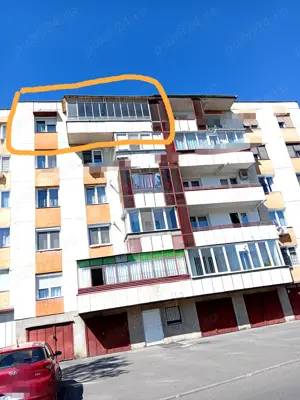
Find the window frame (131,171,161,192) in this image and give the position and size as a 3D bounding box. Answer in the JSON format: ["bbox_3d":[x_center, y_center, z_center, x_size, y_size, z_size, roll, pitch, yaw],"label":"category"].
[{"bbox_3d":[-0.210,-1.100,20.207,1.992,1.549,0.121,-4,-22,-12],"label":"window frame"}]

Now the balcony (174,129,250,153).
[{"bbox_3d":[4.287,-3.966,22.302,5.380,1.522,1.370,-4,-20,-12],"label":"balcony"}]

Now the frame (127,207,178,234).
[{"bbox_3d":[0.203,1.206,18.853,3.179,1.534,0.140,-4,-21,-12],"label":"frame"}]

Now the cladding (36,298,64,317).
[{"bbox_3d":[-5.509,5.943,17.285,1.472,0.865,0.120,-4,-21,-12],"label":"cladding"}]

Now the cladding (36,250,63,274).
[{"bbox_3d":[-5.851,3.619,18.172,1.472,1.313,0.120,-4,-21,-12],"label":"cladding"}]

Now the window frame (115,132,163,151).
[{"bbox_3d":[-0.634,-3.861,20.721,3.228,1.370,0.152,-4,-20,-12],"label":"window frame"}]

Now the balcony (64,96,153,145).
[{"bbox_3d":[-2.840,-5.516,21.737,5.633,2.862,1.512,-4,-20,-12],"label":"balcony"}]

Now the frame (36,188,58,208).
[{"bbox_3d":[-6.611,-0.087,20.272,1.388,1.338,0.121,-4,-22,-12],"label":"frame"}]

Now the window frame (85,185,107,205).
[{"bbox_3d":[-3.469,-0.330,20.490,1.429,1.439,0.122,-4,-20,-12],"label":"window frame"}]

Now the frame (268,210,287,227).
[{"bbox_3d":[9.315,1.432,22.594,1.388,1.308,0.121,-4,-22,-12],"label":"frame"}]

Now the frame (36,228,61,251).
[{"bbox_3d":[-6.118,2.421,18.934,1.416,1.439,0.122,-4,-20,-12],"label":"frame"}]

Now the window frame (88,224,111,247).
[{"bbox_3d":[-3.179,2.239,19.929,1.418,1.398,0.121,-4,-22,-12],"label":"window frame"}]

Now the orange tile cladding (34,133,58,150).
[{"bbox_3d":[-7.203,-4.072,21.785,1.529,1.363,0.111,-4,-22,-12],"label":"orange tile cladding"}]

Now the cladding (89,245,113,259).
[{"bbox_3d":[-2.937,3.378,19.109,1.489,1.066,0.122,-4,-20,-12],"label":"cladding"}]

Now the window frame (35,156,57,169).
[{"bbox_3d":[-6.805,-2.532,20.599,1.353,1.224,0.120,-4,-21,-12],"label":"window frame"}]

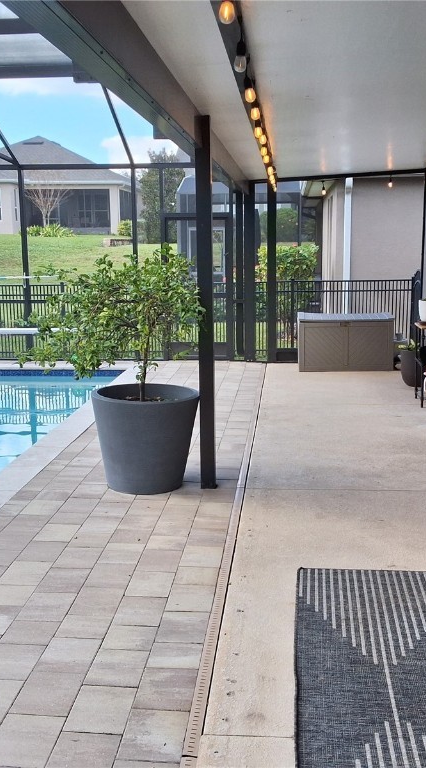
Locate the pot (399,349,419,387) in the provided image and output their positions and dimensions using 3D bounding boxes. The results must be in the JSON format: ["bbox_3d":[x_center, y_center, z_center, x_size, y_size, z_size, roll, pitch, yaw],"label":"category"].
[{"bbox_3d":[2.338,-0.191,9.563,0.320,0.418,0.320,0,10,5],"label":"pot"}]

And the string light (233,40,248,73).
[{"bbox_3d":[0.099,-1.181,2.989,0.046,0.115,0.046,0,10,5],"label":"string light"}]

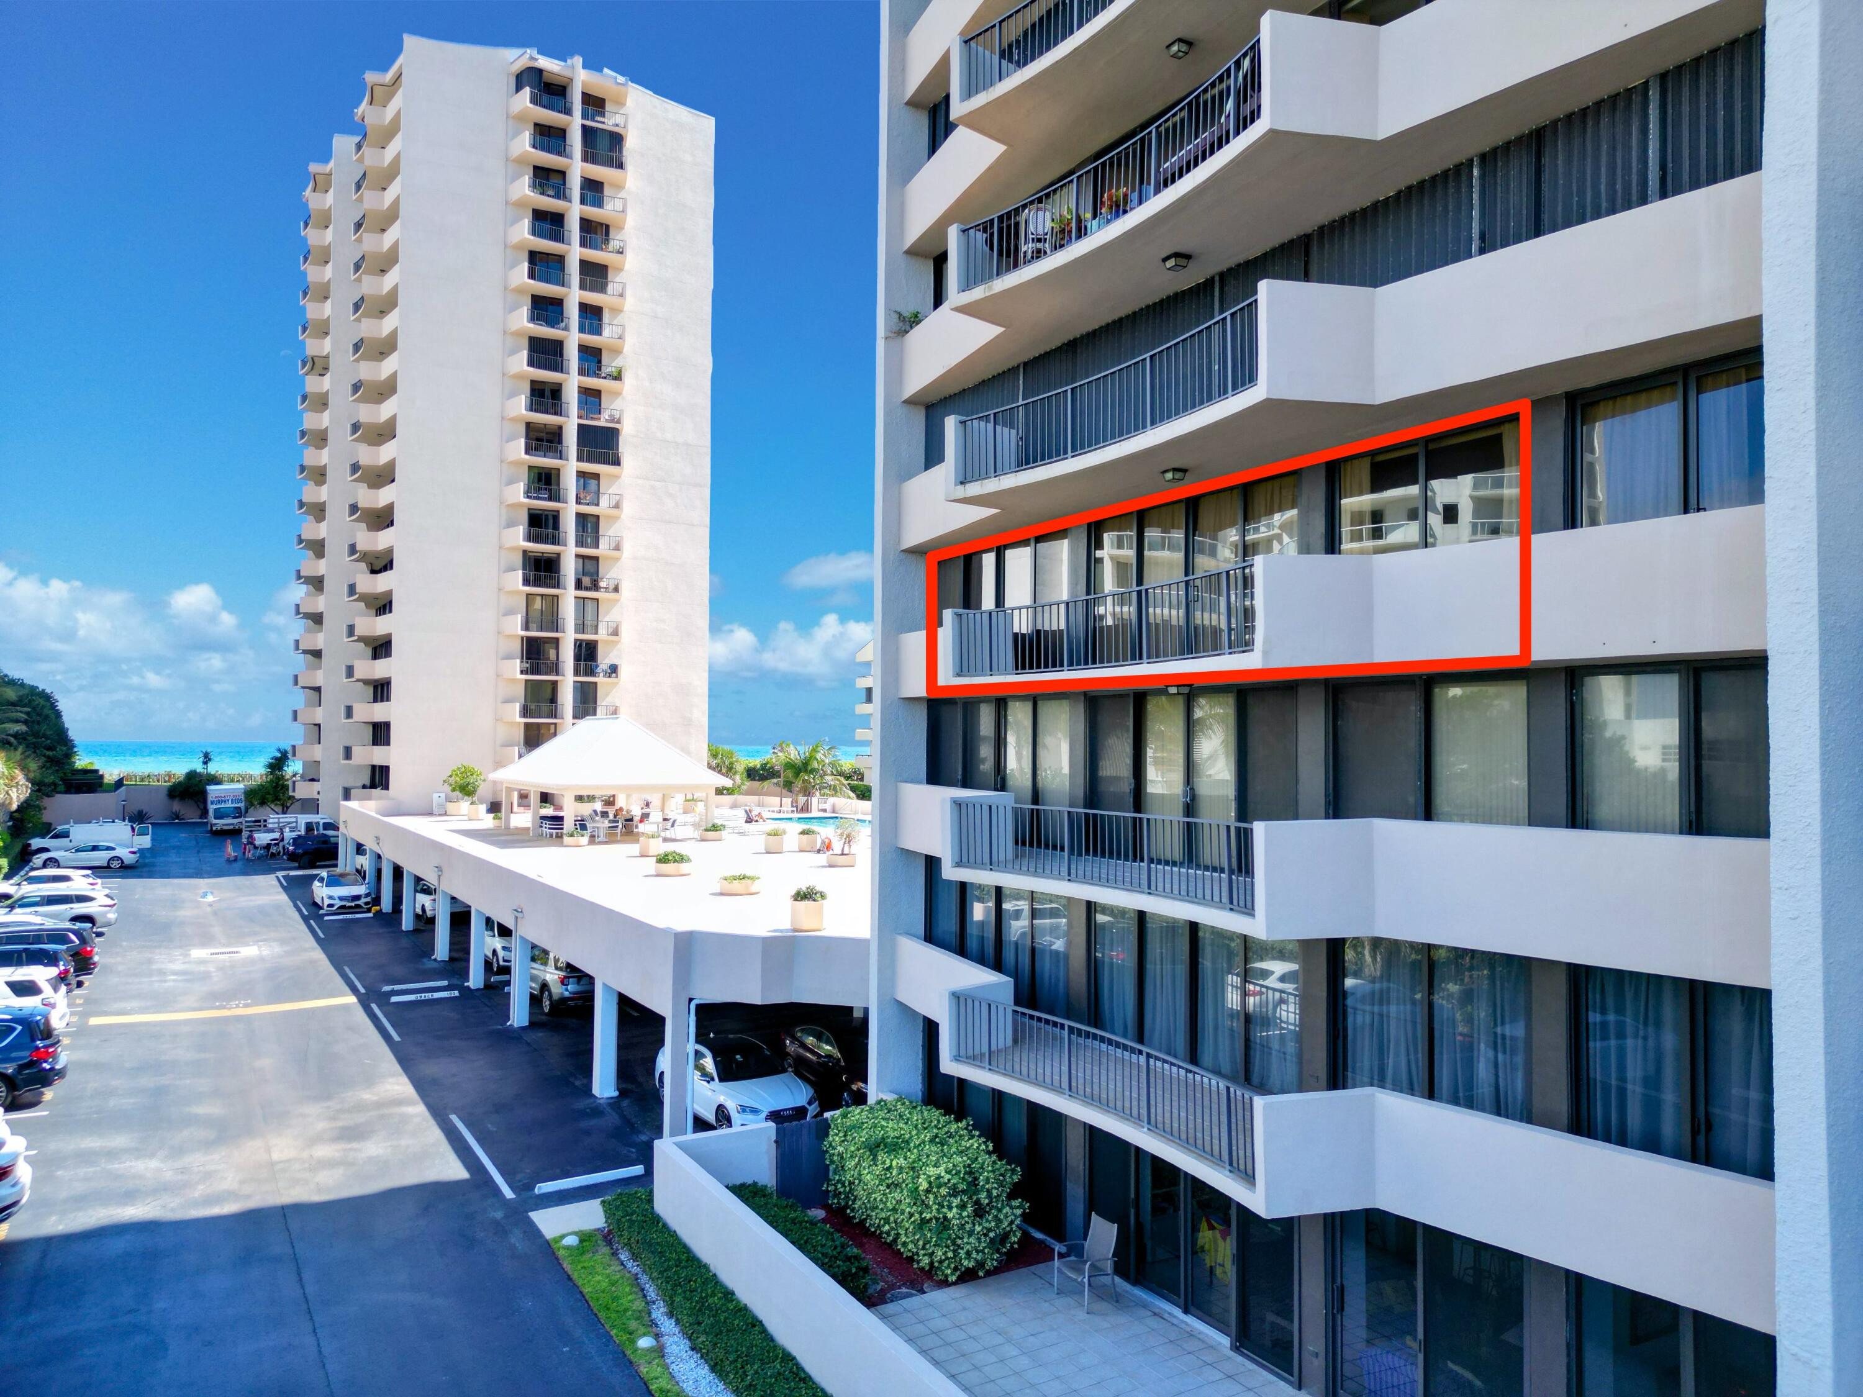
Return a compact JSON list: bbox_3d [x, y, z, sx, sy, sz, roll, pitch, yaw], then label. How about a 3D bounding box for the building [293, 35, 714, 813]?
[{"bbox_3d":[-31.454,-14.009,93.781,21.000,48.800,33.000,2,-2,-30],"label":"building"}]

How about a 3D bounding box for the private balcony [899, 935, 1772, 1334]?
[{"bbox_3d":[2.438,4.541,15.980,2.332,1.089,14.689,2,-2,-29],"label":"private balcony"}]

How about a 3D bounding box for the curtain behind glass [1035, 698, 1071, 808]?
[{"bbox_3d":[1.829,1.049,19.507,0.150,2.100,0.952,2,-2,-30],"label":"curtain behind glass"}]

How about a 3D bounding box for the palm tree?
[{"bbox_3d":[-6.657,4.316,70.987,4.315,3.995,4.099,0,-2,0],"label":"palm tree"}]

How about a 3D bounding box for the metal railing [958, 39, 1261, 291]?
[{"bbox_3d":[1.898,-6.143,15.539,0.345,0.848,6.015,2,-2,-29],"label":"metal railing"}]

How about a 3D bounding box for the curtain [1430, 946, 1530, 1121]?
[{"bbox_3d":[5.576,3.599,13.173,0.120,2.252,1.113,2,-2,-29],"label":"curtain"}]

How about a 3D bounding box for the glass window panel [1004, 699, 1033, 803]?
[{"bbox_3d":[1.425,1.165,20.738,0.120,2.292,0.795,2,-2,-29],"label":"glass window panel"}]

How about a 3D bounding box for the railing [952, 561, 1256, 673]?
[{"bbox_3d":[1.858,-0.813,15.349,0.345,0.888,6.015,2,-2,-29],"label":"railing"}]

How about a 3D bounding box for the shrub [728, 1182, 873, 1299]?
[{"bbox_3d":[-2.187,7.944,18.828,1.378,0.424,4.319,2,-2,-29],"label":"shrub"}]

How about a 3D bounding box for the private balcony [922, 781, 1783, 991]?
[{"bbox_3d":[2.571,1.847,15.612,2.250,1.139,14.750,2,-2,-30],"label":"private balcony"}]

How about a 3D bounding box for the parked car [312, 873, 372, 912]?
[{"bbox_3d":[-25.771,8.344,56.495,1.920,1.480,5.200,2,-2,-31],"label":"parked car"}]

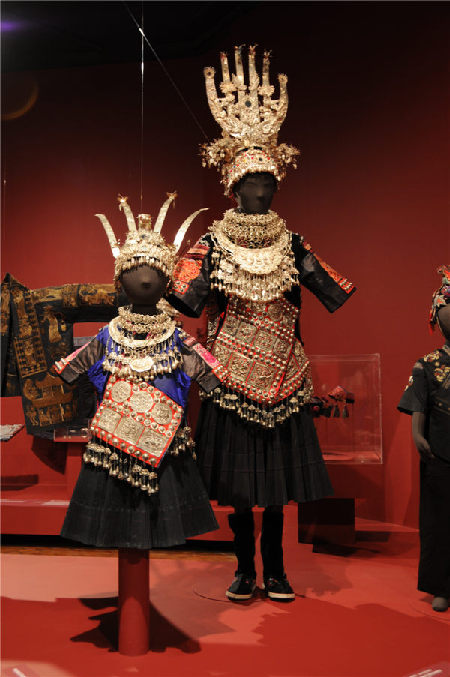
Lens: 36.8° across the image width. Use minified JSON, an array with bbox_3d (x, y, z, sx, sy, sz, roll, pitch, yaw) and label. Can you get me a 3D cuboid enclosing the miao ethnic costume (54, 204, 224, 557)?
[{"bbox_3d":[-0.262,0.068,2.020,0.500,1.010,0.410,1,-2,-10],"label":"miao ethnic costume"}]

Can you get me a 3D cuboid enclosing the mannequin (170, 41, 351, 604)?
[{"bbox_3d":[0.140,-0.090,2.540,0.700,2.040,0.460,1,-2,-12],"label":"mannequin"}]

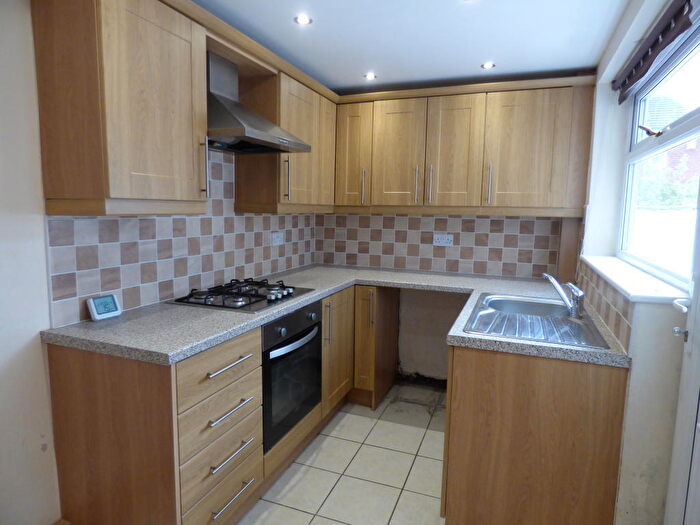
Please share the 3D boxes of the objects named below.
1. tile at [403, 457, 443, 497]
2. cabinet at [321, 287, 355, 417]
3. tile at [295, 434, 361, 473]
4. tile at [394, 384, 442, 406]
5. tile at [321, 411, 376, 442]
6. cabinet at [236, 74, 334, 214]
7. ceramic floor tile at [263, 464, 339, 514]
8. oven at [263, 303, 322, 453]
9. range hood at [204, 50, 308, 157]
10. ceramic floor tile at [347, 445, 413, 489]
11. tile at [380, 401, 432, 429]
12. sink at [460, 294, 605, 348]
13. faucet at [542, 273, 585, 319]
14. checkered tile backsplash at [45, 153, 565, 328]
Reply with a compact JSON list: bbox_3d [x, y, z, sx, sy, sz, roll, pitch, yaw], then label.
[{"bbox_3d":[0.459,1.121,2.072,0.311,0.010,0.311,4,7,22],"label":"tile"},{"bbox_3d":[-0.336,0.518,2.665,0.580,0.715,0.495,4,7,22],"label":"cabinet"},{"bbox_3d":[-0.116,1.058,2.245,0.296,0.010,0.305,3,7,21],"label":"tile"},{"bbox_3d":[0.516,1.005,3.047,0.311,0.010,0.305,4,7,22],"label":"tile"},{"bbox_3d":[-0.005,1.025,2.524,0.296,0.010,0.300,3,7,21],"label":"tile"},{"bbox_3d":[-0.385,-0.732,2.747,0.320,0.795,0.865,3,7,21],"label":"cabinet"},{"bbox_3d":[-0.241,1.117,2.014,0.311,0.010,0.311,4,7,22],"label":"ceramic floor tile"},{"bbox_3d":[-0.526,0.529,2.162,0.565,0.610,0.600,3,7,21],"label":"oven"},{"bbox_3d":[-0.560,-0.797,2.032,0.509,0.441,0.595,4,7,22],"label":"range hood"},{"bbox_3d":[0.163,1.075,2.136,0.304,0.010,0.305,3,7,21],"label":"ceramic floor tile"},{"bbox_3d":[0.401,1.037,2.764,0.311,0.010,0.311,4,7,22],"label":"tile"},{"bbox_3d":[0.808,0.305,1.819,0.490,0.155,0.810,3,7,21],"label":"sink"},{"bbox_3d":[0.967,0.143,1.837,0.185,0.185,0.055,6,9,38],"label":"faucet"},{"bbox_3d":[0.173,-0.204,2.095,1.890,0.781,2.135,3,7,21],"label":"checkered tile backsplash"}]

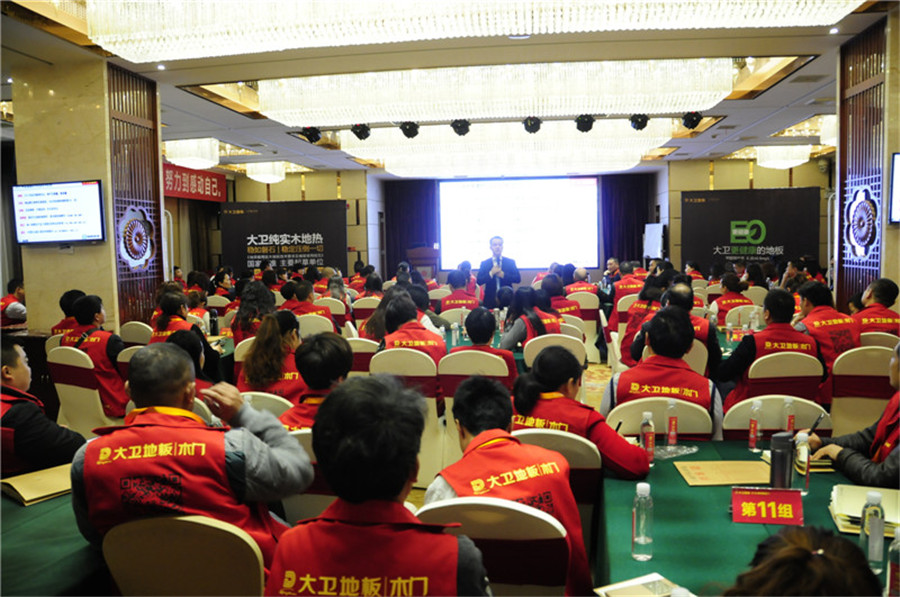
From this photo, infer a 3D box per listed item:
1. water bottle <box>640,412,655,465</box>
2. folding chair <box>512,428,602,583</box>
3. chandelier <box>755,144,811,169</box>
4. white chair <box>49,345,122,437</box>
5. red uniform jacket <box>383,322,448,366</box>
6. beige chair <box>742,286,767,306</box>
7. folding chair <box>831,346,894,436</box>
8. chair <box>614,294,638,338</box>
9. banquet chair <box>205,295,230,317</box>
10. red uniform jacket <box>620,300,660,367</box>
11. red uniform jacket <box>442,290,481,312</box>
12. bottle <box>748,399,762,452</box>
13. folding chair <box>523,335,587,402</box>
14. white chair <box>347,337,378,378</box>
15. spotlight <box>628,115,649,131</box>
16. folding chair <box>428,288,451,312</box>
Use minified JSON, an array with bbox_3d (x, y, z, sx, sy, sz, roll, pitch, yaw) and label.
[{"bbox_3d":[0.797,0.564,2.716,0.058,0.222,0.058,0,5,8],"label":"water bottle"},{"bbox_3d":[0.394,0.954,2.928,0.460,0.940,0.550,0,5,7],"label":"folding chair"},{"bbox_3d":[7.910,-3.444,15.972,1.300,0.600,1.300,-1,5,8],"label":"chandelier"},{"bbox_3d":[-2.513,0.794,4.965,0.460,0.950,0.550,2,6,26],"label":"white chair"},{"bbox_3d":[-0.251,0.488,4.904,0.460,0.670,0.320,0,5,8],"label":"red uniform jacket"},{"bbox_3d":[4.259,0.287,9.624,0.460,0.950,0.550,0,5,8],"label":"beige chair"},{"bbox_3d":[2.743,0.756,4.564,0.460,0.950,0.550,0,5,13],"label":"folding chair"},{"bbox_3d":[2.380,0.392,8.847,0.460,0.940,0.550,0,5,3],"label":"chair"},{"bbox_3d":[-3.397,0.455,10.162,0.450,0.930,0.540,-1,4,6],"label":"banquet chair"},{"bbox_3d":[1.850,0.318,6.220,0.460,0.600,0.340,2,5,42],"label":"red uniform jacket"},{"bbox_3d":[0.125,0.235,7.638,0.440,0.710,0.300,0,5,8],"label":"red uniform jacket"},{"bbox_3d":[1.324,0.550,2.915,0.060,0.224,0.060,0,5,8],"label":"bottle"},{"bbox_3d":[0.801,0.718,5.292,0.460,0.950,0.550,0,5,4],"label":"folding chair"},{"bbox_3d":[-0.636,0.752,5.452,0.455,0.930,0.560,1,5,20],"label":"white chair"},{"bbox_3d":[2.981,-2.768,10.600,0.300,0.270,0.280,0,5,8],"label":"spotlight"},{"bbox_3d":[-0.096,0.315,10.025,0.460,0.940,0.550,0,5,5],"label":"folding chair"}]

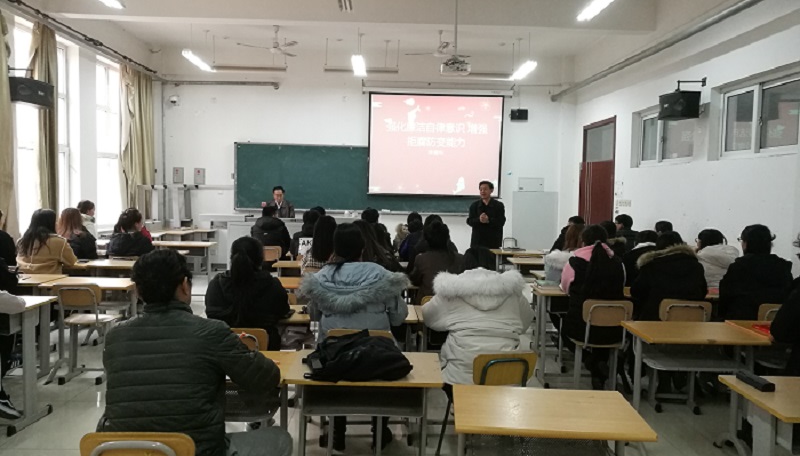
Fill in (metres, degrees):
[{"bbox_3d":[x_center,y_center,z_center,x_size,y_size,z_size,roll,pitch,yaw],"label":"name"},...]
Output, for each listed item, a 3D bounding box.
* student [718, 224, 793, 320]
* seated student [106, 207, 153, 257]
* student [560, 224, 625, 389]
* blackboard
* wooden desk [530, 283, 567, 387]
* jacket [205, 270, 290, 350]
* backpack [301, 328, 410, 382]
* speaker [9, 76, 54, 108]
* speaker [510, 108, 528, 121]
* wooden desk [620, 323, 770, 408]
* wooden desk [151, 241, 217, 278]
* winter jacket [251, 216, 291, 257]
[{"bbox_3d":[2.702,0.644,5.081,0.560,1.360,0.780,0,4,-16],"label":"student"},{"bbox_3d":[-3.036,0.427,7.112,0.540,1.290,0.720,2,4,16],"label":"seated student"},{"bbox_3d":[1.434,0.619,4.822,0.500,1.310,0.720,1,4,-2],"label":"student"},{"bbox_3d":[-0.711,-0.864,11.152,4.427,1.199,0.080,1,4,-2],"label":"blackboard"},{"bbox_3d":[1.424,0.884,5.061,0.650,0.765,0.453,1,4,0],"label":"wooden desk"},{"bbox_3d":[-0.881,0.541,3.623,0.520,0.620,0.460,1,4,-2],"label":"jacket"},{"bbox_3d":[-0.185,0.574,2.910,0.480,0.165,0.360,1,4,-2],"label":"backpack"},{"bbox_3d":[-3.948,-1.433,6.613,0.270,0.255,0.480,3,4,28],"label":"speaker"},{"bbox_3d":[2.106,-1.989,10.935,0.310,0.200,0.200,1,4,-2],"label":"speaker"},{"bbox_3d":[1.677,0.980,3.636,0.650,0.765,0.453,1,4,-1],"label":"wooden desk"},{"bbox_3d":[-2.809,0.592,8.177,0.700,0.765,0.455,1,4,-2],"label":"wooden desk"},{"bbox_3d":[-1.608,0.164,7.783,0.500,0.620,0.380,1,4,-2],"label":"winter jacket"}]

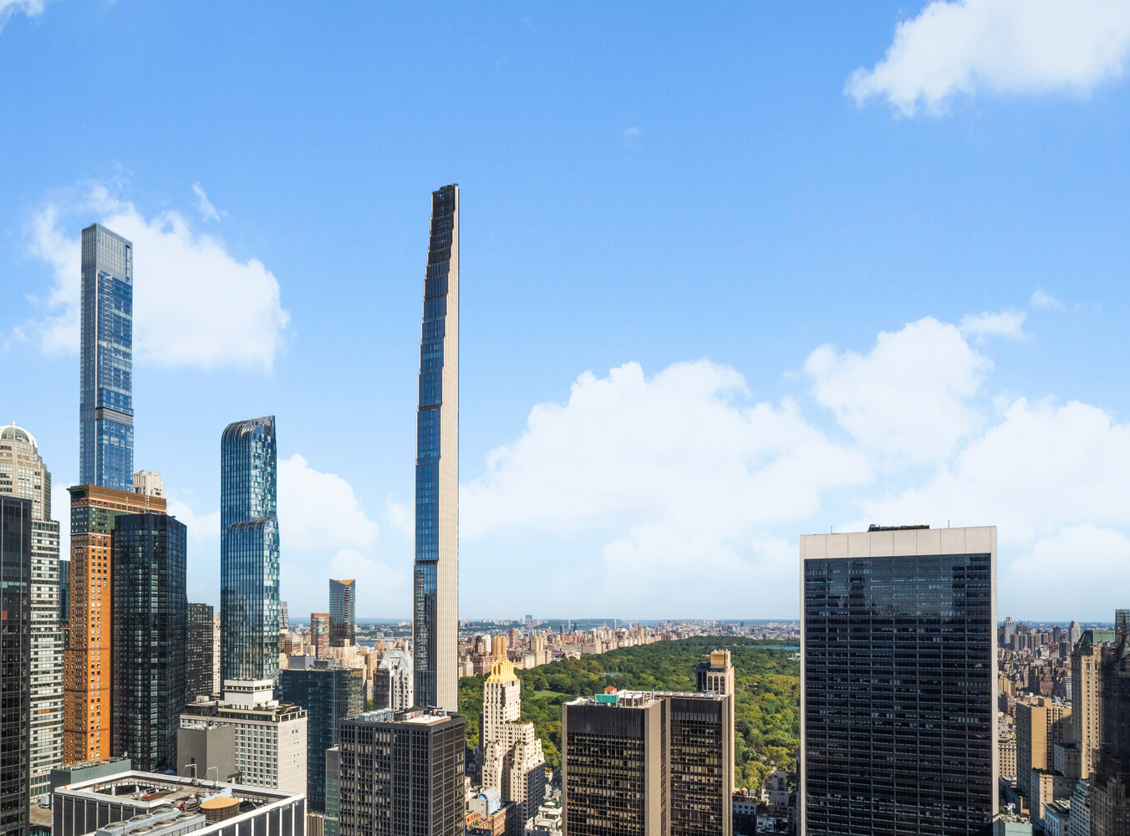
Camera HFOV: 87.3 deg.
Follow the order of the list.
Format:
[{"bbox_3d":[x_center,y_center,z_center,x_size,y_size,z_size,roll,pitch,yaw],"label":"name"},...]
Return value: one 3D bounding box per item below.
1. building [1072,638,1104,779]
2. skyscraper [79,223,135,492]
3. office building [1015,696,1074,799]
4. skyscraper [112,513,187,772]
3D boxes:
[{"bbox_3d":[416.930,249.190,466.720,25.620,157.000,16.400,0,0,20],"label":"building"},{"bbox_3d":[-381.450,80.890,493.340,20.760,472.000,28.700,0,0,20],"label":"skyscraper"},{"bbox_3d":[427.020,298.350,527.410,33.820,94.000,30.750,0,0,20],"label":"office building"},{"bbox_3d":[-232.550,164.970,338.250,31.140,218.000,29.720,0,0,20],"label":"skyscraper"}]

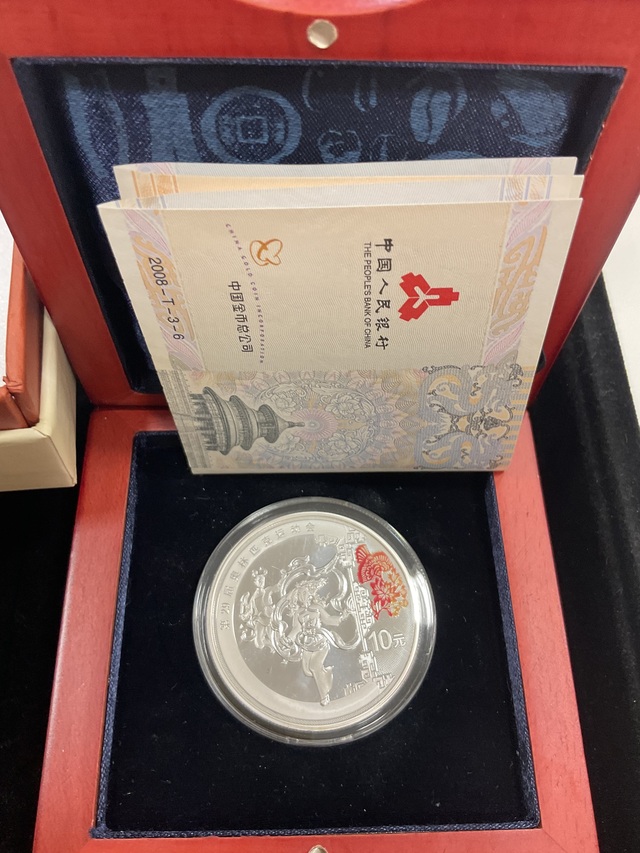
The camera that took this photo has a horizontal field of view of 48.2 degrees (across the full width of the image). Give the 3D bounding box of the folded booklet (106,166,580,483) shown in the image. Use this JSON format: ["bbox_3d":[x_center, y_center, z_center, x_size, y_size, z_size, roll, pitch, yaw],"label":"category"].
[{"bbox_3d":[0.004,-0.014,0.127,0.067,0.068,0.010,0,53,4],"label":"folded booklet"}]

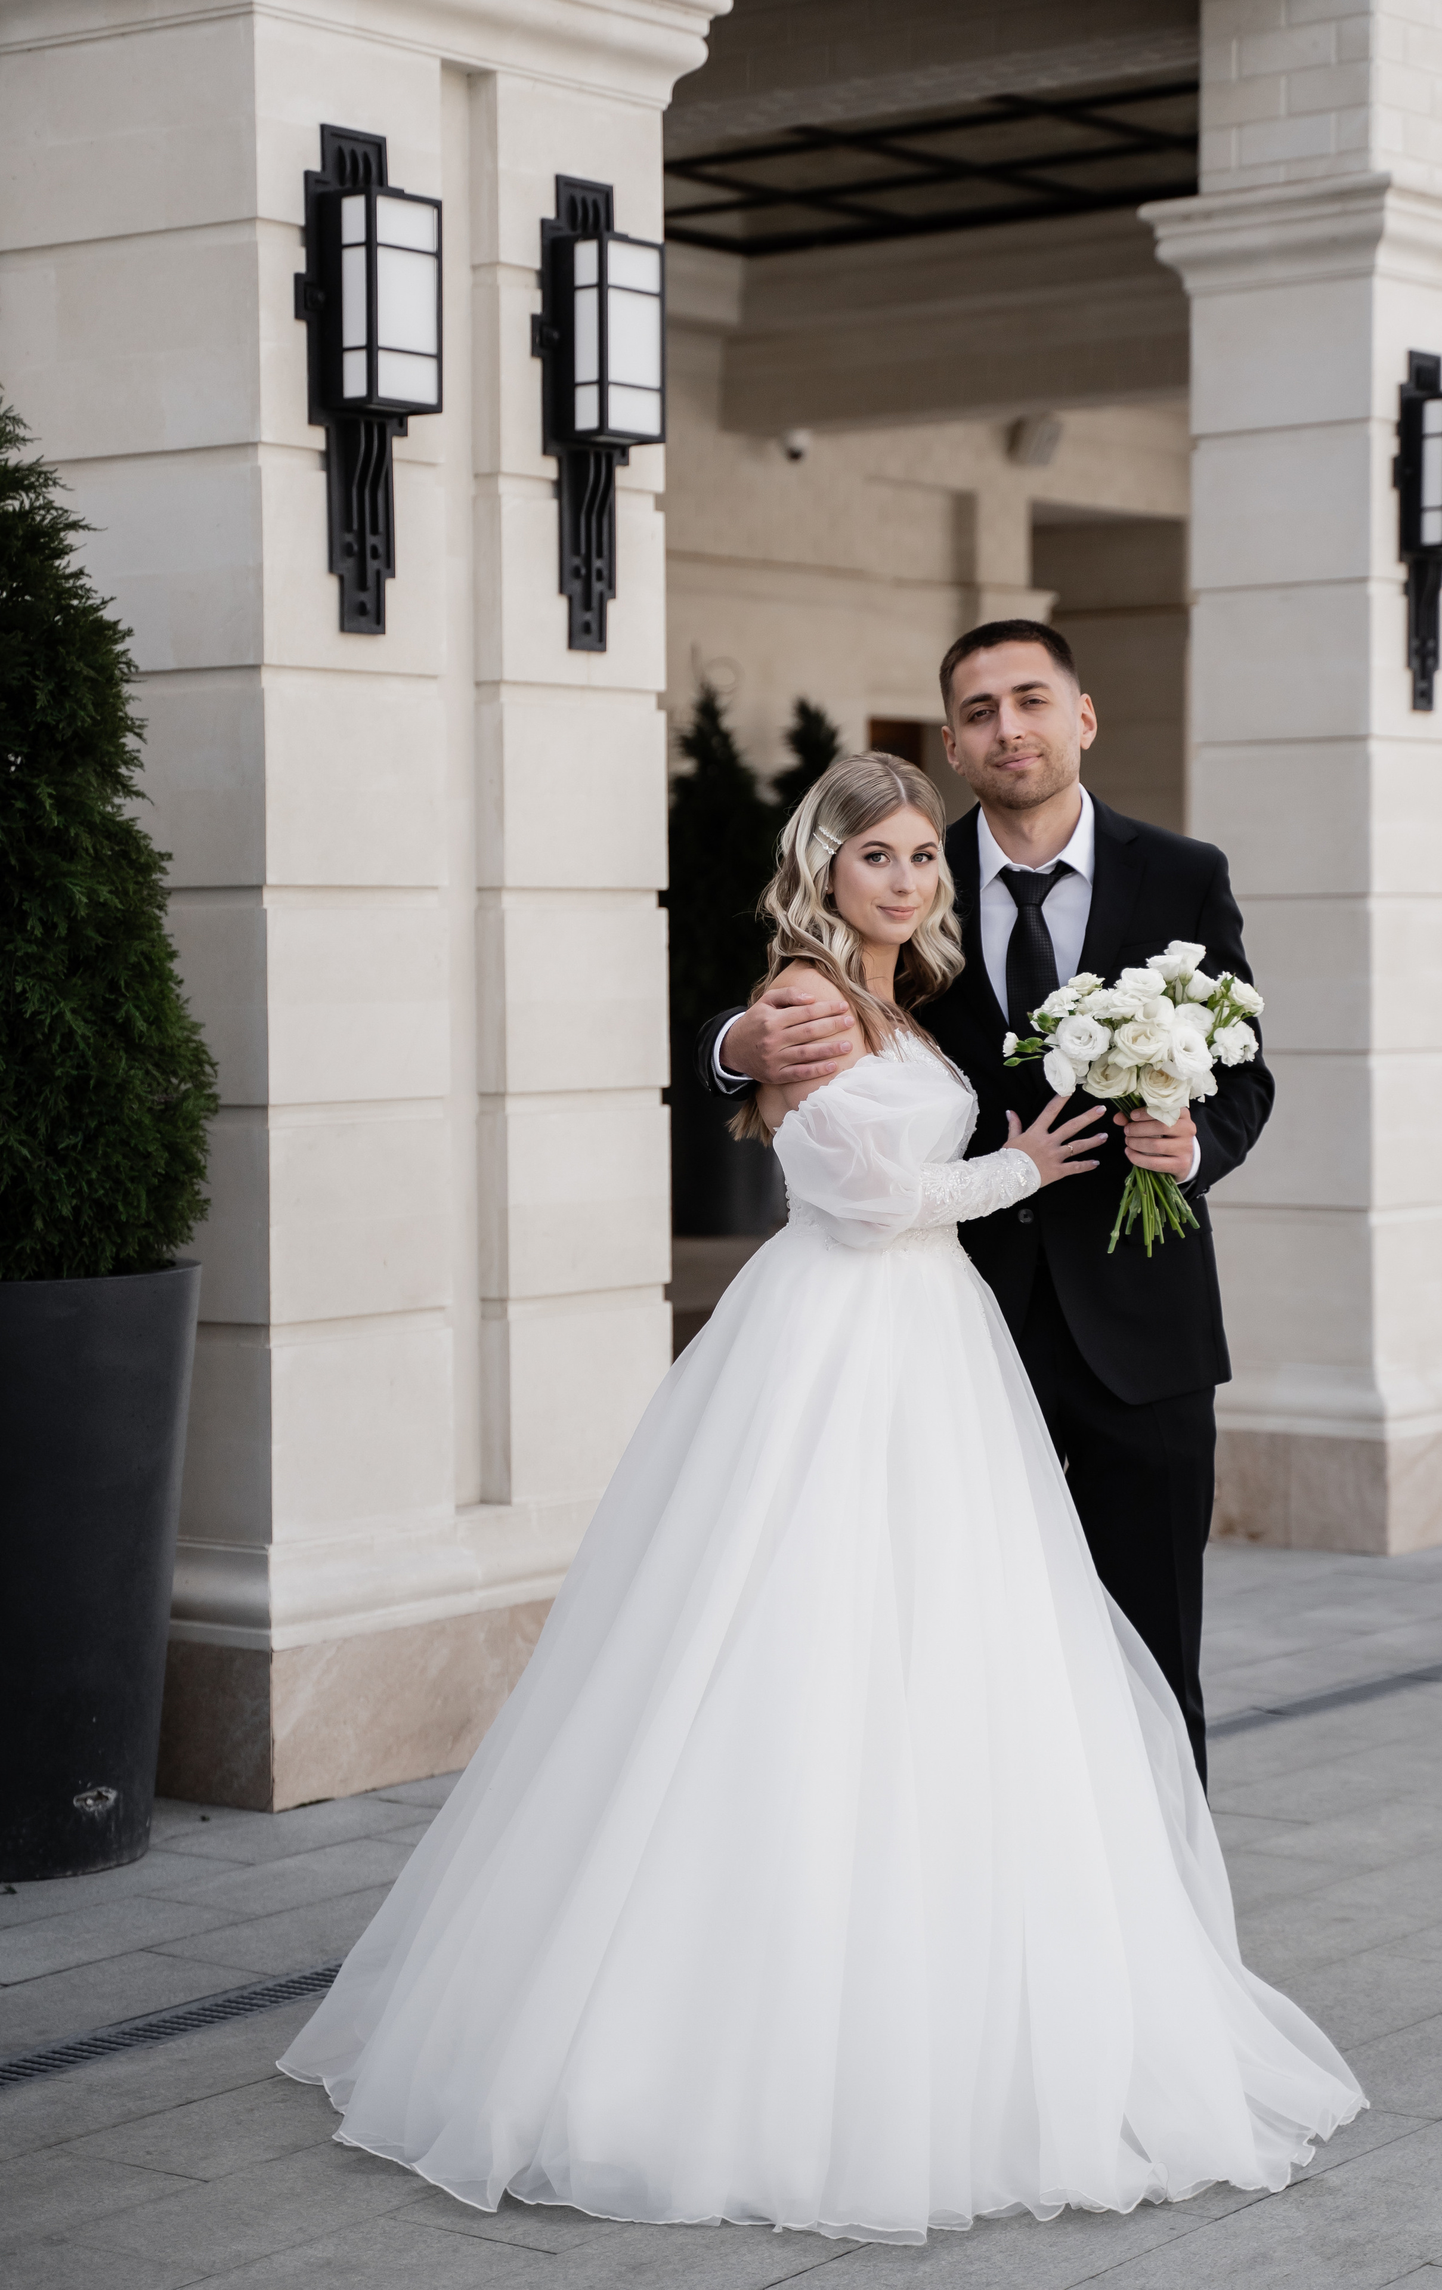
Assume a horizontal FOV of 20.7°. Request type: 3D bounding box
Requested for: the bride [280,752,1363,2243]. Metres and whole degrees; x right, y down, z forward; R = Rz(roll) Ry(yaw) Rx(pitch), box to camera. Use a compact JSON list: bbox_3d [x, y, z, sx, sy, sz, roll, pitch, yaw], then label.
[{"bbox_3d":[0.123,0.338,4.953,1.360,1.665,1.360,1,3,32],"label":"bride"}]

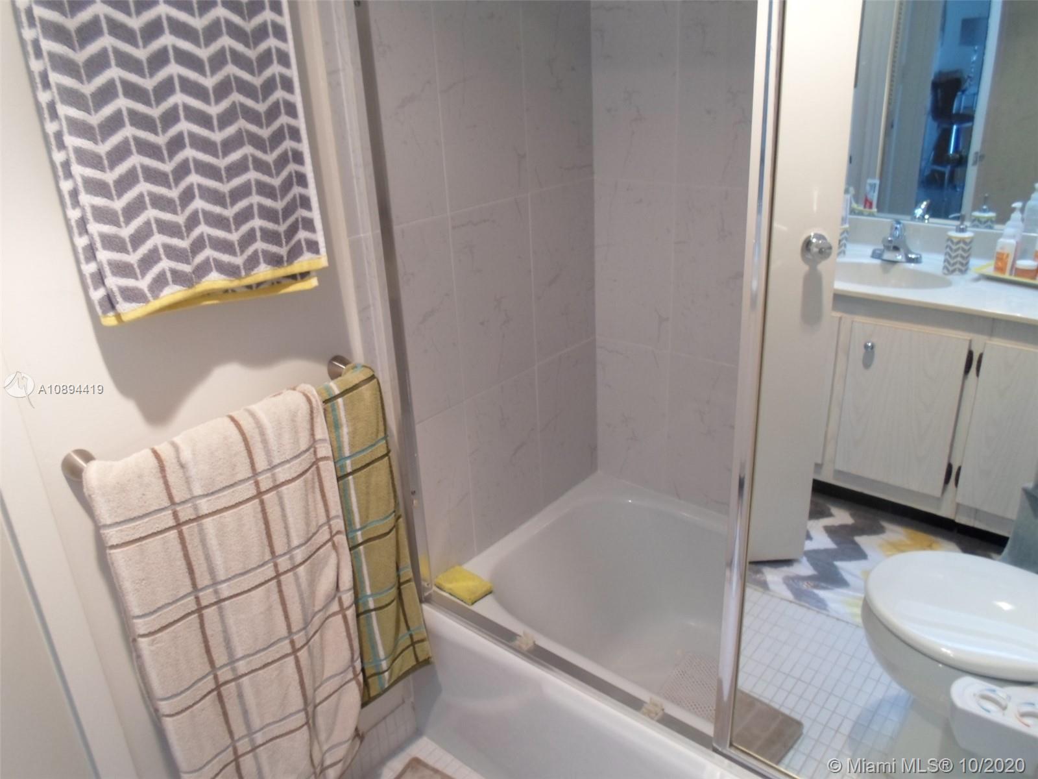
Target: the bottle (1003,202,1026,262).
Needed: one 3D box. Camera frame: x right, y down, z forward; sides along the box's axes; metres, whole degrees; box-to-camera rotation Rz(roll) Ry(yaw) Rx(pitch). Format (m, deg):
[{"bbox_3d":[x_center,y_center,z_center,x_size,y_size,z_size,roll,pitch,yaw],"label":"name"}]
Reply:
[{"bbox_3d":[1.485,-0.456,2.263,0.058,0.207,0.054,-12,25,-19],"label":"bottle"}]

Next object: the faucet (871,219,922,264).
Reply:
[{"bbox_3d":[1.252,-0.490,2.488,0.160,0.133,0.145,16,30,37],"label":"faucet"}]

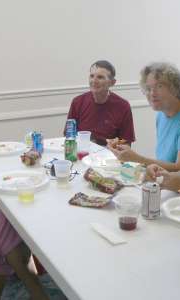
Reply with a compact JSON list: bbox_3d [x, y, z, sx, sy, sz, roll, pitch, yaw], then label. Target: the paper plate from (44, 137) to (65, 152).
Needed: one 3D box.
[{"bbox_3d":[-0.165,-0.034,2.669,0.265,0.020,0.265,0,14,0],"label":"paper plate"}]

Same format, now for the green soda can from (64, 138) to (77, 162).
[{"bbox_3d":[-0.105,-0.002,2.327,0.066,0.122,0.066,0,14,0],"label":"green soda can"}]

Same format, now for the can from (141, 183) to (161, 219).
[{"bbox_3d":[0.227,0.189,1.552,0.066,0.122,0.066,0,14,0],"label":"can"}]

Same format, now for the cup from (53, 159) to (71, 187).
[{"bbox_3d":[-0.127,0.110,1.896,0.087,0.110,0.087,0,14,0],"label":"cup"}]

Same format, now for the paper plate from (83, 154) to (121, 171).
[{"bbox_3d":[0.093,0.070,2.189,0.262,0.022,0.262,-1,15,0],"label":"paper plate"}]

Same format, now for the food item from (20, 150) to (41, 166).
[{"bbox_3d":[-0.323,0.041,2.246,0.110,0.060,0.090,-1,15,0],"label":"food item"}]

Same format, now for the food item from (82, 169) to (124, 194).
[{"bbox_3d":[0.049,0.137,1.913,0.100,0.050,0.195,-9,17,-33],"label":"food item"}]

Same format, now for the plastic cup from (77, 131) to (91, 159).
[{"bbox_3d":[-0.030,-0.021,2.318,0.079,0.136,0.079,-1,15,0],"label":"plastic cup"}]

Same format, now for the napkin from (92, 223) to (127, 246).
[{"bbox_3d":[0.069,0.276,1.431,0.062,0.011,0.185,-7,16,-23],"label":"napkin"}]

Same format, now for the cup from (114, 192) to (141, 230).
[{"bbox_3d":[0.130,0.218,1.448,0.087,0.112,0.087,-1,15,0],"label":"cup"}]

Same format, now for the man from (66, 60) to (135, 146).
[{"bbox_3d":[0.092,0.022,2.844,0.500,1.230,0.720,-2,15,-6],"label":"man"}]

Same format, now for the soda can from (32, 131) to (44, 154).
[{"bbox_3d":[-0.315,-0.045,2.502,0.066,0.122,0.066,-2,14,-10],"label":"soda can"}]

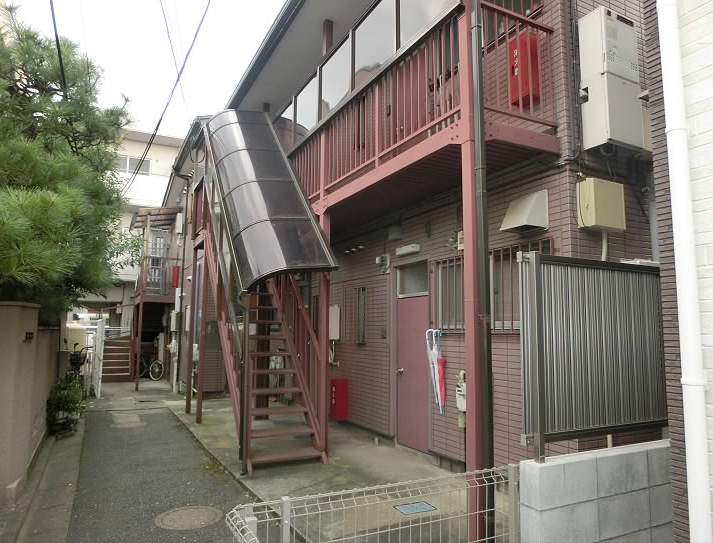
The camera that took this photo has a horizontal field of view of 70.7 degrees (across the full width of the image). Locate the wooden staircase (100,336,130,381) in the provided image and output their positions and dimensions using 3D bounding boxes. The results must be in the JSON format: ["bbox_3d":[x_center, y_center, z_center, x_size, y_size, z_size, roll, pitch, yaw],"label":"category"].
[{"bbox_3d":[-7.155,2.583,14.962,0.880,1.320,1.350,4,-8,-27],"label":"wooden staircase"}]

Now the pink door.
[{"bbox_3d":[0.741,1.262,6.435,0.060,1.910,0.730,4,-8,-27],"label":"pink door"}]

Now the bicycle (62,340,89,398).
[{"bbox_3d":[-6.318,2.262,11.407,0.580,1.100,1.700,4,-8,-27],"label":"bicycle"}]

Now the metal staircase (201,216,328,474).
[{"bbox_3d":[-1.389,0.502,6.902,0.940,3.570,3.100,4,-8,-27],"label":"metal staircase"}]

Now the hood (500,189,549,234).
[{"bbox_3d":[1.557,-0.572,4.703,0.290,0.370,0.330,4,-8,-27],"label":"hood"}]

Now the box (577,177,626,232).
[{"bbox_3d":[2.189,-0.580,4.492,0.400,0.425,0.165,4,-8,-27],"label":"box"}]

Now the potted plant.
[{"bbox_3d":[-4.579,2.054,7.973,0.500,0.790,0.800,4,-8,-27],"label":"potted plant"}]

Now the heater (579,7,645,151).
[{"bbox_3d":[2.362,-1.744,4.667,0.460,1.260,0.250,4,-8,-27],"label":"heater"}]

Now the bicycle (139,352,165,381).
[{"bbox_3d":[-6.352,2.787,15.191,1.620,0.970,0.550,-4,-8,31],"label":"bicycle"}]

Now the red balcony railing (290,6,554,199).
[{"bbox_3d":[0.265,-1.567,6.513,1.050,0.980,4.800,4,-8,-27],"label":"red balcony railing"}]

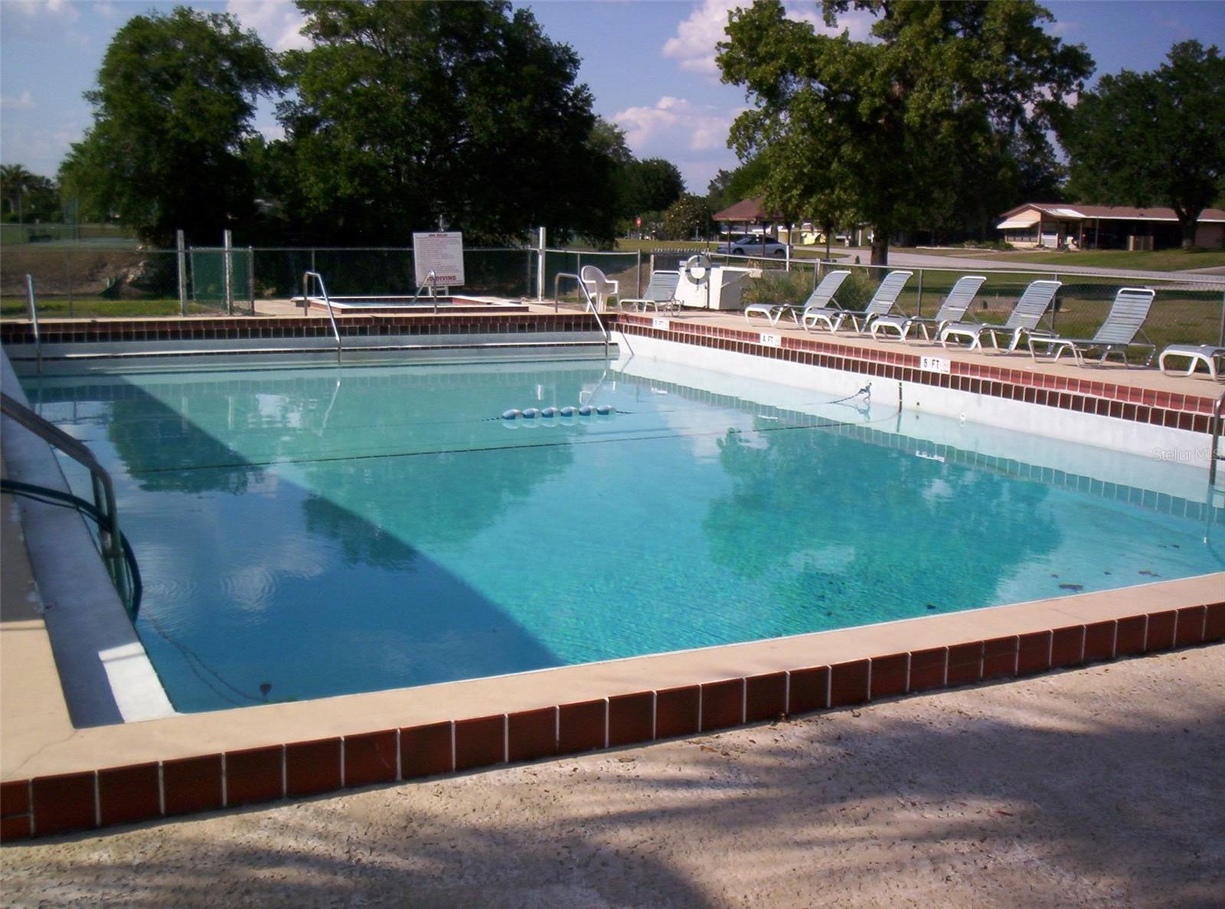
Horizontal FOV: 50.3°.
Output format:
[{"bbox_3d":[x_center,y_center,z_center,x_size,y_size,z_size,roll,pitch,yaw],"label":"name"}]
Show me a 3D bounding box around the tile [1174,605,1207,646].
[{"bbox_3d":[2.179,0.647,4.935,0.150,0.146,0.018,-3,10,-25],"label":"tile"}]

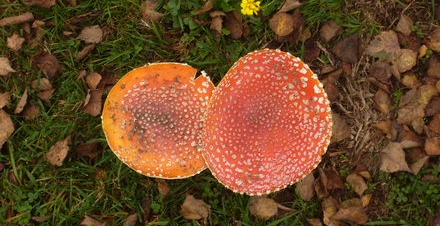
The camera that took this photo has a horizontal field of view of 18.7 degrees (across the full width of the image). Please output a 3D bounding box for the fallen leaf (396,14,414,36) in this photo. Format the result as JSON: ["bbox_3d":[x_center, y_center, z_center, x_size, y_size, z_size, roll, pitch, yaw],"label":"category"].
[{"bbox_3d":[0.222,-0.105,1.597,0.019,0.010,0.028,-14,81,-2],"label":"fallen leaf"}]

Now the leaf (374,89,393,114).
[{"bbox_3d":[0.184,-0.013,1.504,0.020,0.008,0.031,-19,82,-3],"label":"leaf"}]

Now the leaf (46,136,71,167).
[{"bbox_3d":[-0.181,0.043,1.495,0.021,0.010,0.037,33,83,5],"label":"leaf"}]

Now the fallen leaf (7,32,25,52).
[{"bbox_3d":[-0.244,-0.084,1.593,0.021,0.009,0.025,0,81,0],"label":"fallen leaf"}]

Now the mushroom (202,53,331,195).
[{"bbox_3d":[0.053,0.017,1.522,0.146,0.145,0.162,0,80,0],"label":"mushroom"}]

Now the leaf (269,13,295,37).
[{"bbox_3d":[0.074,-0.106,1.597,0.029,0.009,0.030,14,81,2],"label":"leaf"}]

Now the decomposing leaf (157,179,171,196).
[{"bbox_3d":[-0.066,0.087,1.566,0.015,0.010,0.024,-18,81,-3],"label":"decomposing leaf"}]

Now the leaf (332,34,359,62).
[{"bbox_3d":[0.152,-0.077,1.599,0.032,0.010,0.032,-16,83,-2],"label":"leaf"}]

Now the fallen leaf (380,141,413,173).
[{"bbox_3d":[0.209,0.052,1.583,0.038,0.011,0.038,0,83,0],"label":"fallen leaf"}]

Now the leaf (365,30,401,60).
[{"bbox_3d":[0.194,-0.081,1.593,0.043,0.010,0.036,-17,81,-3],"label":"leaf"}]

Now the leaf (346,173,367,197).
[{"bbox_3d":[0.162,0.084,1.576,0.020,0.012,0.032,-40,83,-6],"label":"leaf"}]

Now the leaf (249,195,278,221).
[{"bbox_3d":[0.048,0.106,1.486,0.033,0.008,0.027,15,82,2],"label":"leaf"}]

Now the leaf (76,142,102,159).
[{"bbox_3d":[-0.146,0.042,1.496,0.030,0.010,0.018,8,81,1],"label":"leaf"}]

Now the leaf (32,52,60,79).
[{"bbox_3d":[-0.207,-0.057,1.589,0.032,0.011,0.031,-12,81,-2],"label":"leaf"}]

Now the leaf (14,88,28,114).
[{"bbox_3d":[-0.236,-0.014,1.590,0.012,0.014,0.032,25,81,4],"label":"leaf"}]

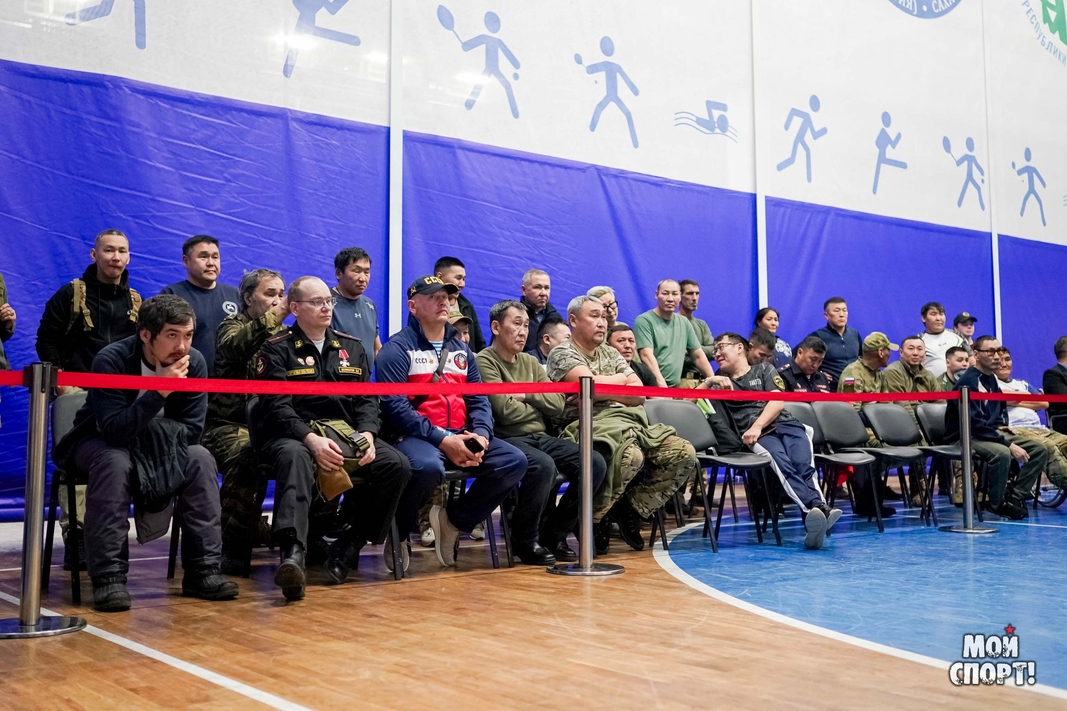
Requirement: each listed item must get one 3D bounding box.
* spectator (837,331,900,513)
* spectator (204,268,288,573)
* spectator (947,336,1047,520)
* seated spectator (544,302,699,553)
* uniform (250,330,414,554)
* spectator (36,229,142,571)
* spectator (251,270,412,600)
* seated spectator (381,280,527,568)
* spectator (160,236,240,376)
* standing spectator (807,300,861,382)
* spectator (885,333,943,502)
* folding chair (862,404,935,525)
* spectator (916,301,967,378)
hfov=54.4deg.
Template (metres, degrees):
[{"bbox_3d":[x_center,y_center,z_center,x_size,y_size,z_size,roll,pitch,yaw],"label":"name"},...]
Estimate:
[{"bbox_3d":[2.595,0.494,8.022,0.720,1.410,0.540,-3,-5,36],"label":"spectator"},{"bbox_3d":[-1.381,0.296,5.270,0.580,1.480,0.750,3,-5,-40],"label":"spectator"},{"bbox_3d":[3.269,0.505,7.485,0.560,1.310,0.750,3,-5,-37],"label":"spectator"},{"bbox_3d":[0.458,0.370,5.678,0.620,1.380,0.780,2,-5,-35],"label":"seated spectator"},{"bbox_3d":[-0.914,0.347,4.638,0.680,1.000,0.700,2,-5,-31],"label":"uniform"},{"bbox_3d":[-2.117,0.199,4.991,0.520,1.660,0.360,2,-5,-33],"label":"spectator"},{"bbox_3d":[-0.908,0.305,4.646,0.600,1.380,0.850,2,-5,-33],"label":"spectator"},{"bbox_3d":[-0.448,0.304,4.848,0.640,1.400,0.760,2,-4,-31],"label":"seated spectator"},{"bbox_3d":[-1.833,0.197,5.697,0.520,1.740,0.340,2,-4,-31],"label":"spectator"},{"bbox_3d":[2.569,0.380,8.858,0.540,1.750,0.340,1,-4,-24],"label":"standing spectator"},{"bbox_3d":[3.172,0.538,8.670,0.570,1.400,0.750,0,-4,-14],"label":"spectator"},{"bbox_3d":[2.543,0.727,6.985,0.530,0.810,0.570,2,-5,-33],"label":"folding chair"},{"bbox_3d":[3.641,0.402,9.233,0.580,1.740,0.380,0,-4,-12],"label":"spectator"}]

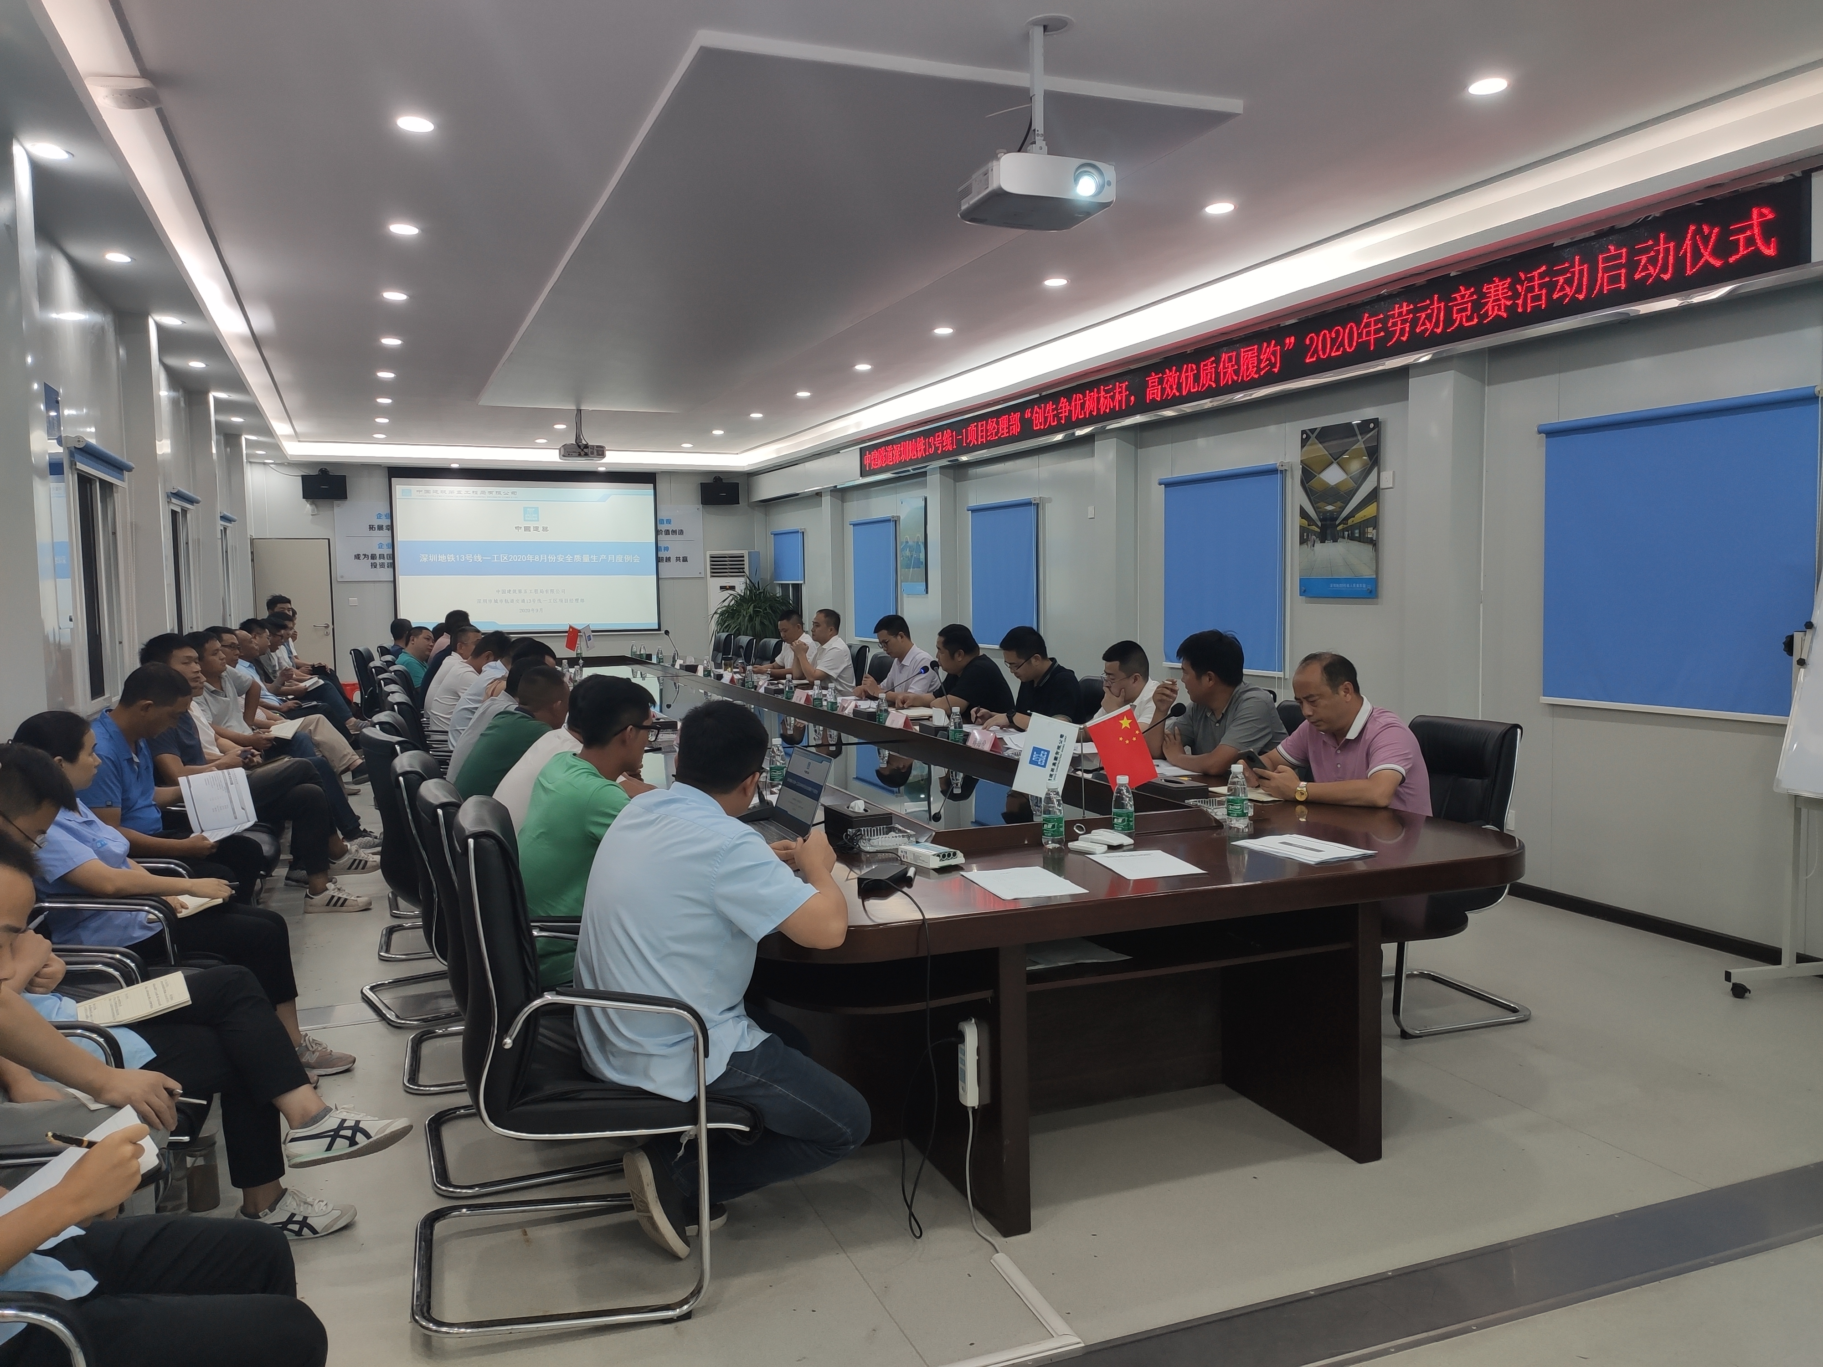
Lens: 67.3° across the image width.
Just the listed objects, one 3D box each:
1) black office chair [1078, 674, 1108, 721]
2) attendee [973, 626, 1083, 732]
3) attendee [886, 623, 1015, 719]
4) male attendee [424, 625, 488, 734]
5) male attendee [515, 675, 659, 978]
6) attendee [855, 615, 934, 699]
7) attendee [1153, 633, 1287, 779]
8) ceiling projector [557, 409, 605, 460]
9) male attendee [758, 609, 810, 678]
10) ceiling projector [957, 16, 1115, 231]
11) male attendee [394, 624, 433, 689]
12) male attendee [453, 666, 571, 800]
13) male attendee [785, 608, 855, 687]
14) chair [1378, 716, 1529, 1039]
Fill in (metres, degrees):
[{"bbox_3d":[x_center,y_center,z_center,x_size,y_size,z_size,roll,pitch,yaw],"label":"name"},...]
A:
[{"bbox_3d":[0.694,0.472,6.968,0.630,0.970,0.570,-2,4,-22],"label":"black office chair"},{"bbox_3d":[0.563,0.346,6.800,0.760,1.250,0.540,-2,4,-22],"label":"attendee"},{"bbox_3d":[0.256,0.292,7.619,0.760,1.250,0.560,-2,4,-22],"label":"attendee"},{"bbox_3d":[-2.868,0.235,9.122,0.740,1.240,0.520,-3,5,-22],"label":"male attendee"},{"bbox_3d":[-0.739,0.594,3.815,0.720,1.250,0.520,-3,5,-27],"label":"male attendee"},{"bbox_3d":[-0.111,0.216,8.500,0.700,1.290,0.540,-2,4,-17],"label":"attendee"},{"bbox_3d":[1.145,0.433,5.321,0.780,1.270,0.560,-2,4,-22],"label":"attendee"},{"bbox_3d":[-2.920,-2.197,12.066,0.390,0.440,0.320,-3,5,-22],"label":"ceiling projector"},{"bbox_3d":[-0.975,0.079,10.573,0.700,1.280,0.520,-2,4,-17],"label":"male attendee"},{"bbox_3d":[0.355,-1.607,3.930,0.350,0.510,0.290,-3,5,-22],"label":"ceiling projector"},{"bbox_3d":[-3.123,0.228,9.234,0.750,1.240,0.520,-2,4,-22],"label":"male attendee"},{"bbox_3d":[-1.313,0.521,5.017,0.760,1.200,0.520,-2,4,-22],"label":"male attendee"},{"bbox_3d":[-0.687,0.121,9.828,0.680,1.300,0.520,-2,4,-14],"label":"male attendee"},{"bbox_3d":[1.665,0.621,4.682,0.630,0.970,0.570,-2,4,-22],"label":"chair"}]

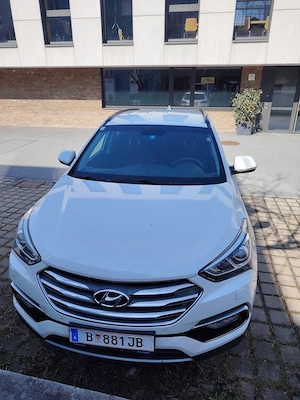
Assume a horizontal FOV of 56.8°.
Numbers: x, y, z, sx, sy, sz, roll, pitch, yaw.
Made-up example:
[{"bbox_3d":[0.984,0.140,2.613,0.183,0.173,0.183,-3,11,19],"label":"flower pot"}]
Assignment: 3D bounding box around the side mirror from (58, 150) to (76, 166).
[{"bbox_3d":[-0.930,-0.473,3.176,0.250,0.180,0.150,3,21,7],"label":"side mirror"}]

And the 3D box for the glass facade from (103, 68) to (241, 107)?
[{"bbox_3d":[0.822,-4.794,11.902,5.950,1.600,0.200,4,23,10],"label":"glass facade"}]

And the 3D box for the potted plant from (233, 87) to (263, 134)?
[{"bbox_3d":[3.871,-3.531,11.123,1.050,1.740,0.980,4,23,10],"label":"potted plant"}]

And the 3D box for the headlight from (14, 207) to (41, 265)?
[{"bbox_3d":[-0.852,0.259,2.062,0.380,0.240,0.560,3,21,7],"label":"headlight"}]

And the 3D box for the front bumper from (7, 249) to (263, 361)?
[{"bbox_3d":[-0.194,0.725,1.915,1.850,0.620,0.560,3,21,7],"label":"front bumper"}]

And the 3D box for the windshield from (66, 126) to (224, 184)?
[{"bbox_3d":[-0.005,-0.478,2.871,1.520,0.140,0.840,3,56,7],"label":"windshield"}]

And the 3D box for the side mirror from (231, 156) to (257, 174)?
[{"bbox_3d":[0.991,-0.368,2.925,0.250,0.180,0.150,3,21,7],"label":"side mirror"}]

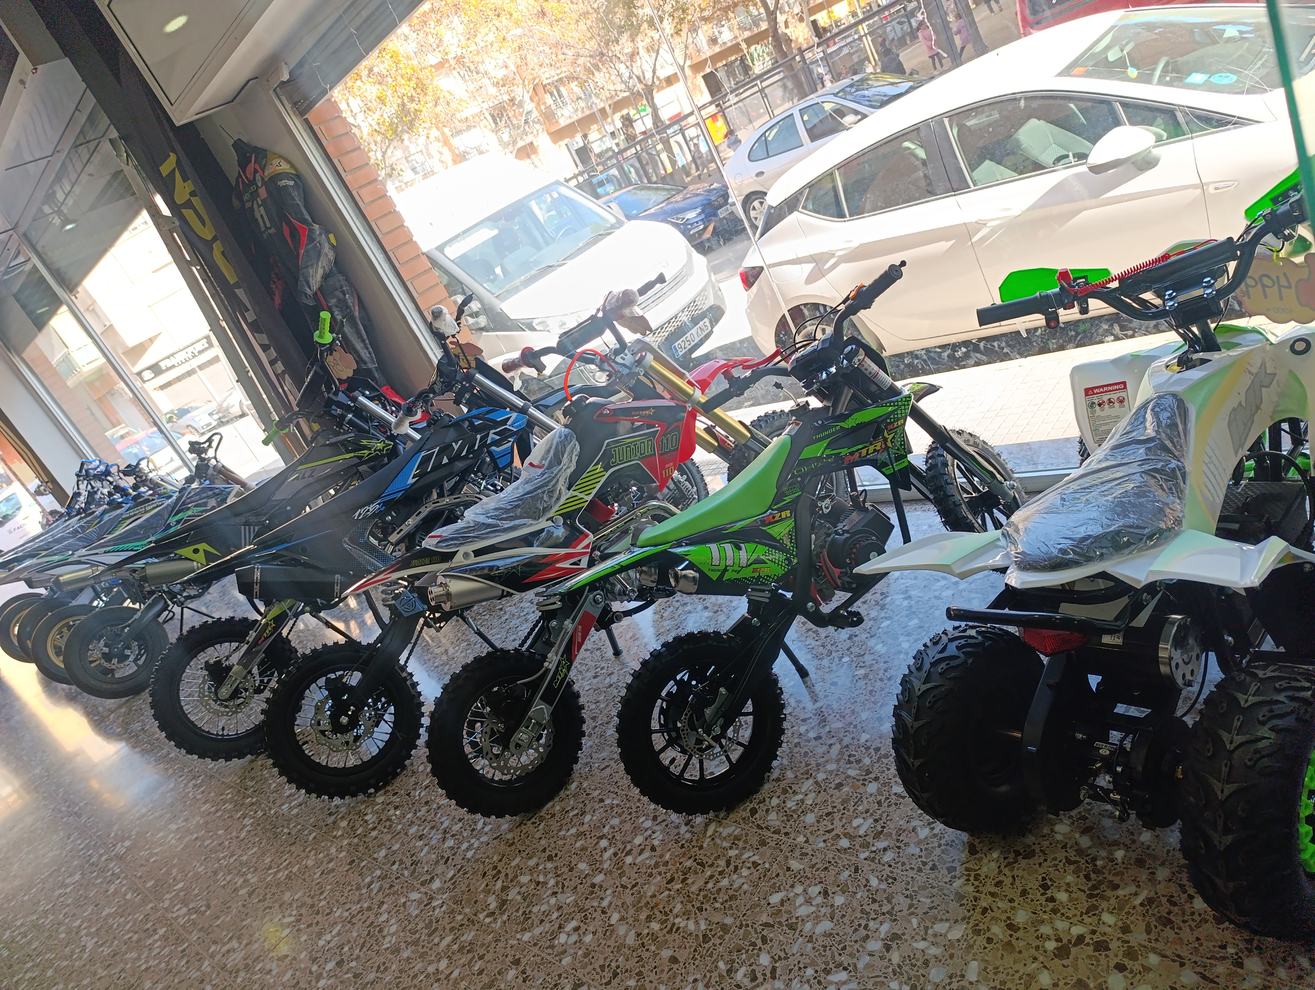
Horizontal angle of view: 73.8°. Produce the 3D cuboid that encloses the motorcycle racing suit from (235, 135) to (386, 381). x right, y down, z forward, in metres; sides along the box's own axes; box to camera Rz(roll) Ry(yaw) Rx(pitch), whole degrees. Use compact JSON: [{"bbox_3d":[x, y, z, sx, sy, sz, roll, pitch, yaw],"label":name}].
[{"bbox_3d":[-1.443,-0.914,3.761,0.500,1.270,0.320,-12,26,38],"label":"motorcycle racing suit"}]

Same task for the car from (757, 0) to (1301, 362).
[{"bbox_3d":[2.376,-1.827,4.891,1.850,1.485,4.370,-42,24,-32],"label":"car"}]

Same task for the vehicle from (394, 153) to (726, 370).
[{"bbox_3d":[-1.888,-1.786,9.011,5.500,2.440,2.030,-4,31,49],"label":"vehicle"}]

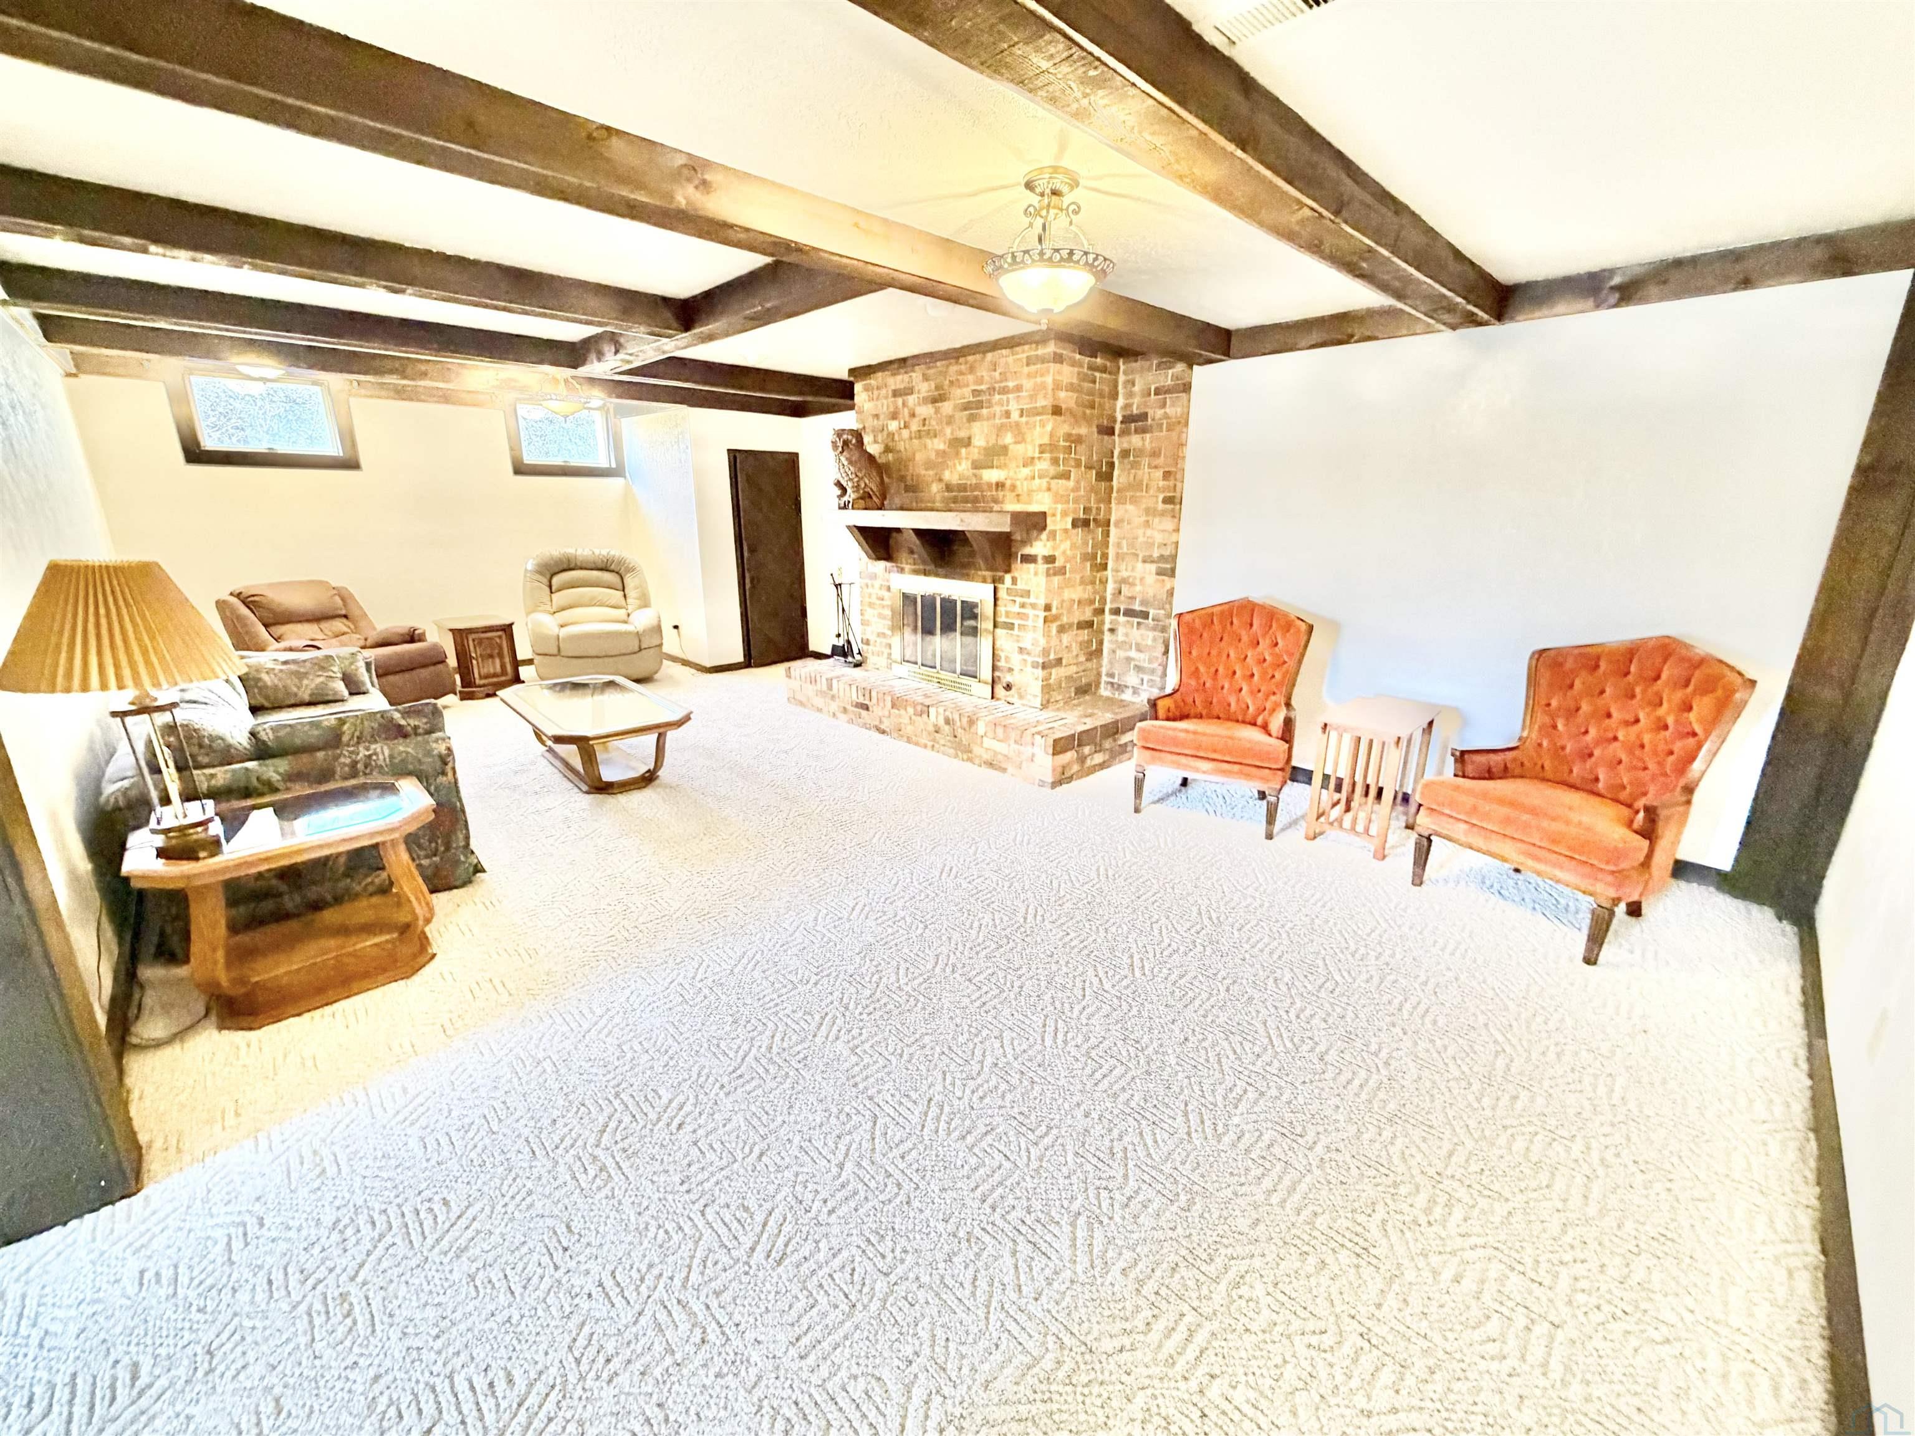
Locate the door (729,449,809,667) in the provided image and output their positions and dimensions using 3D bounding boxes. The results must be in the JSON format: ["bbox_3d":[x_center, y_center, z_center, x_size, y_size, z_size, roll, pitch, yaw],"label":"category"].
[{"bbox_3d":[-1.759,-1.481,7.292,0.718,1.943,0.070,-14,21,-42],"label":"door"}]

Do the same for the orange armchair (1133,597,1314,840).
[{"bbox_3d":[1.331,-0.048,3.863,0.710,1.025,0.720,9,17,28],"label":"orange armchair"}]

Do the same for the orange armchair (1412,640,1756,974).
[{"bbox_3d":[2.350,0.227,2.921,0.820,1.020,0.710,-7,17,-24],"label":"orange armchair"}]

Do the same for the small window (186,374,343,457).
[{"bbox_3d":[-5.293,-2.306,5.953,0.820,0.530,0.090,-14,21,-42],"label":"small window"}]

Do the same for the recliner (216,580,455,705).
[{"bbox_3d":[-4.538,-0.547,5.730,0.950,0.920,0.900,4,16,13],"label":"recliner"}]

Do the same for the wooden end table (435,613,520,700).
[{"bbox_3d":[-3.866,-0.496,6.275,0.470,0.560,0.570,-14,21,-42],"label":"wooden end table"}]

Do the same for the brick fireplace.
[{"bbox_3d":[0.060,-1.151,5.234,1.169,2.420,2.708,-14,21,-42],"label":"brick fireplace"}]

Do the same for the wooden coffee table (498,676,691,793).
[{"bbox_3d":[-2.103,0.094,4.498,0.710,0.385,1.460,-13,20,-39],"label":"wooden coffee table"}]

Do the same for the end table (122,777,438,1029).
[{"bbox_3d":[-2.037,0.574,2.437,0.705,0.535,0.550,-14,21,-42],"label":"end table"}]

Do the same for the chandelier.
[{"bbox_3d":[0.279,-1.428,2.377,0.405,0.390,0.405,0,15,0],"label":"chandelier"}]

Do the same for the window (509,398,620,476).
[{"bbox_3d":[-3.620,-2.589,7.199,0.962,0.659,0.090,-14,21,-42],"label":"window"}]

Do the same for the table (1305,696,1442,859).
[{"bbox_3d":[1.910,0.271,3.573,0.600,0.575,0.350,-14,21,-42],"label":"table"}]

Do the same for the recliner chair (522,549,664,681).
[{"bbox_3d":[-3.199,-0.909,6.821,1.030,1.075,0.970,-7,17,-24],"label":"recliner chair"}]

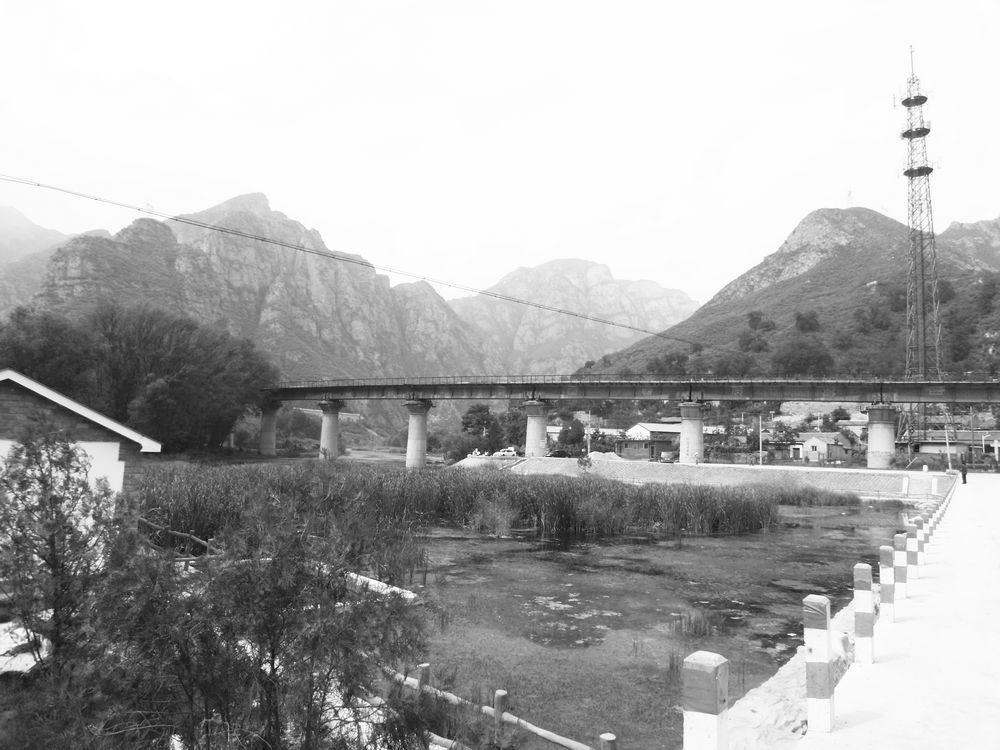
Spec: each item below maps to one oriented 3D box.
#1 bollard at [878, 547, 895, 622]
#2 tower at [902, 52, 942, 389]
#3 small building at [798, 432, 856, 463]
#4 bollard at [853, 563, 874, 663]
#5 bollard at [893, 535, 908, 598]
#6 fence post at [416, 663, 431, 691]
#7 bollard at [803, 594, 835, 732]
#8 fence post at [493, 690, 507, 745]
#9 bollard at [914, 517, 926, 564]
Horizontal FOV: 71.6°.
[{"bbox_3d":[4.559,2.470,8.170,0.125,0.835,0.125,-2,-6,34],"label":"bollard"},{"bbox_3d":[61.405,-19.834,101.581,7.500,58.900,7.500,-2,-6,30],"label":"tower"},{"bbox_3d":[52.171,11.434,110.202,8.000,4.600,6.000,-2,-6,30],"label":"small building"},{"bbox_3d":[3.292,2.155,6.297,0.125,0.835,0.125,-2,-6,34],"label":"bollard"},{"bbox_3d":[5.825,2.768,10.045,0.125,0.835,0.125,-2,-6,34],"label":"bollard"},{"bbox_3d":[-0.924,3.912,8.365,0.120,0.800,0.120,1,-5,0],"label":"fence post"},{"bbox_3d":[2.026,1.823,4.425,0.125,0.835,0.125,-2,-6,34],"label":"bollard"},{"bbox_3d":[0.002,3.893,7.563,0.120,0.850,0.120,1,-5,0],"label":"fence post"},{"bbox_3d":[8.360,3.317,13.800,0.125,0.835,0.125,-2,-6,34],"label":"bollard"}]

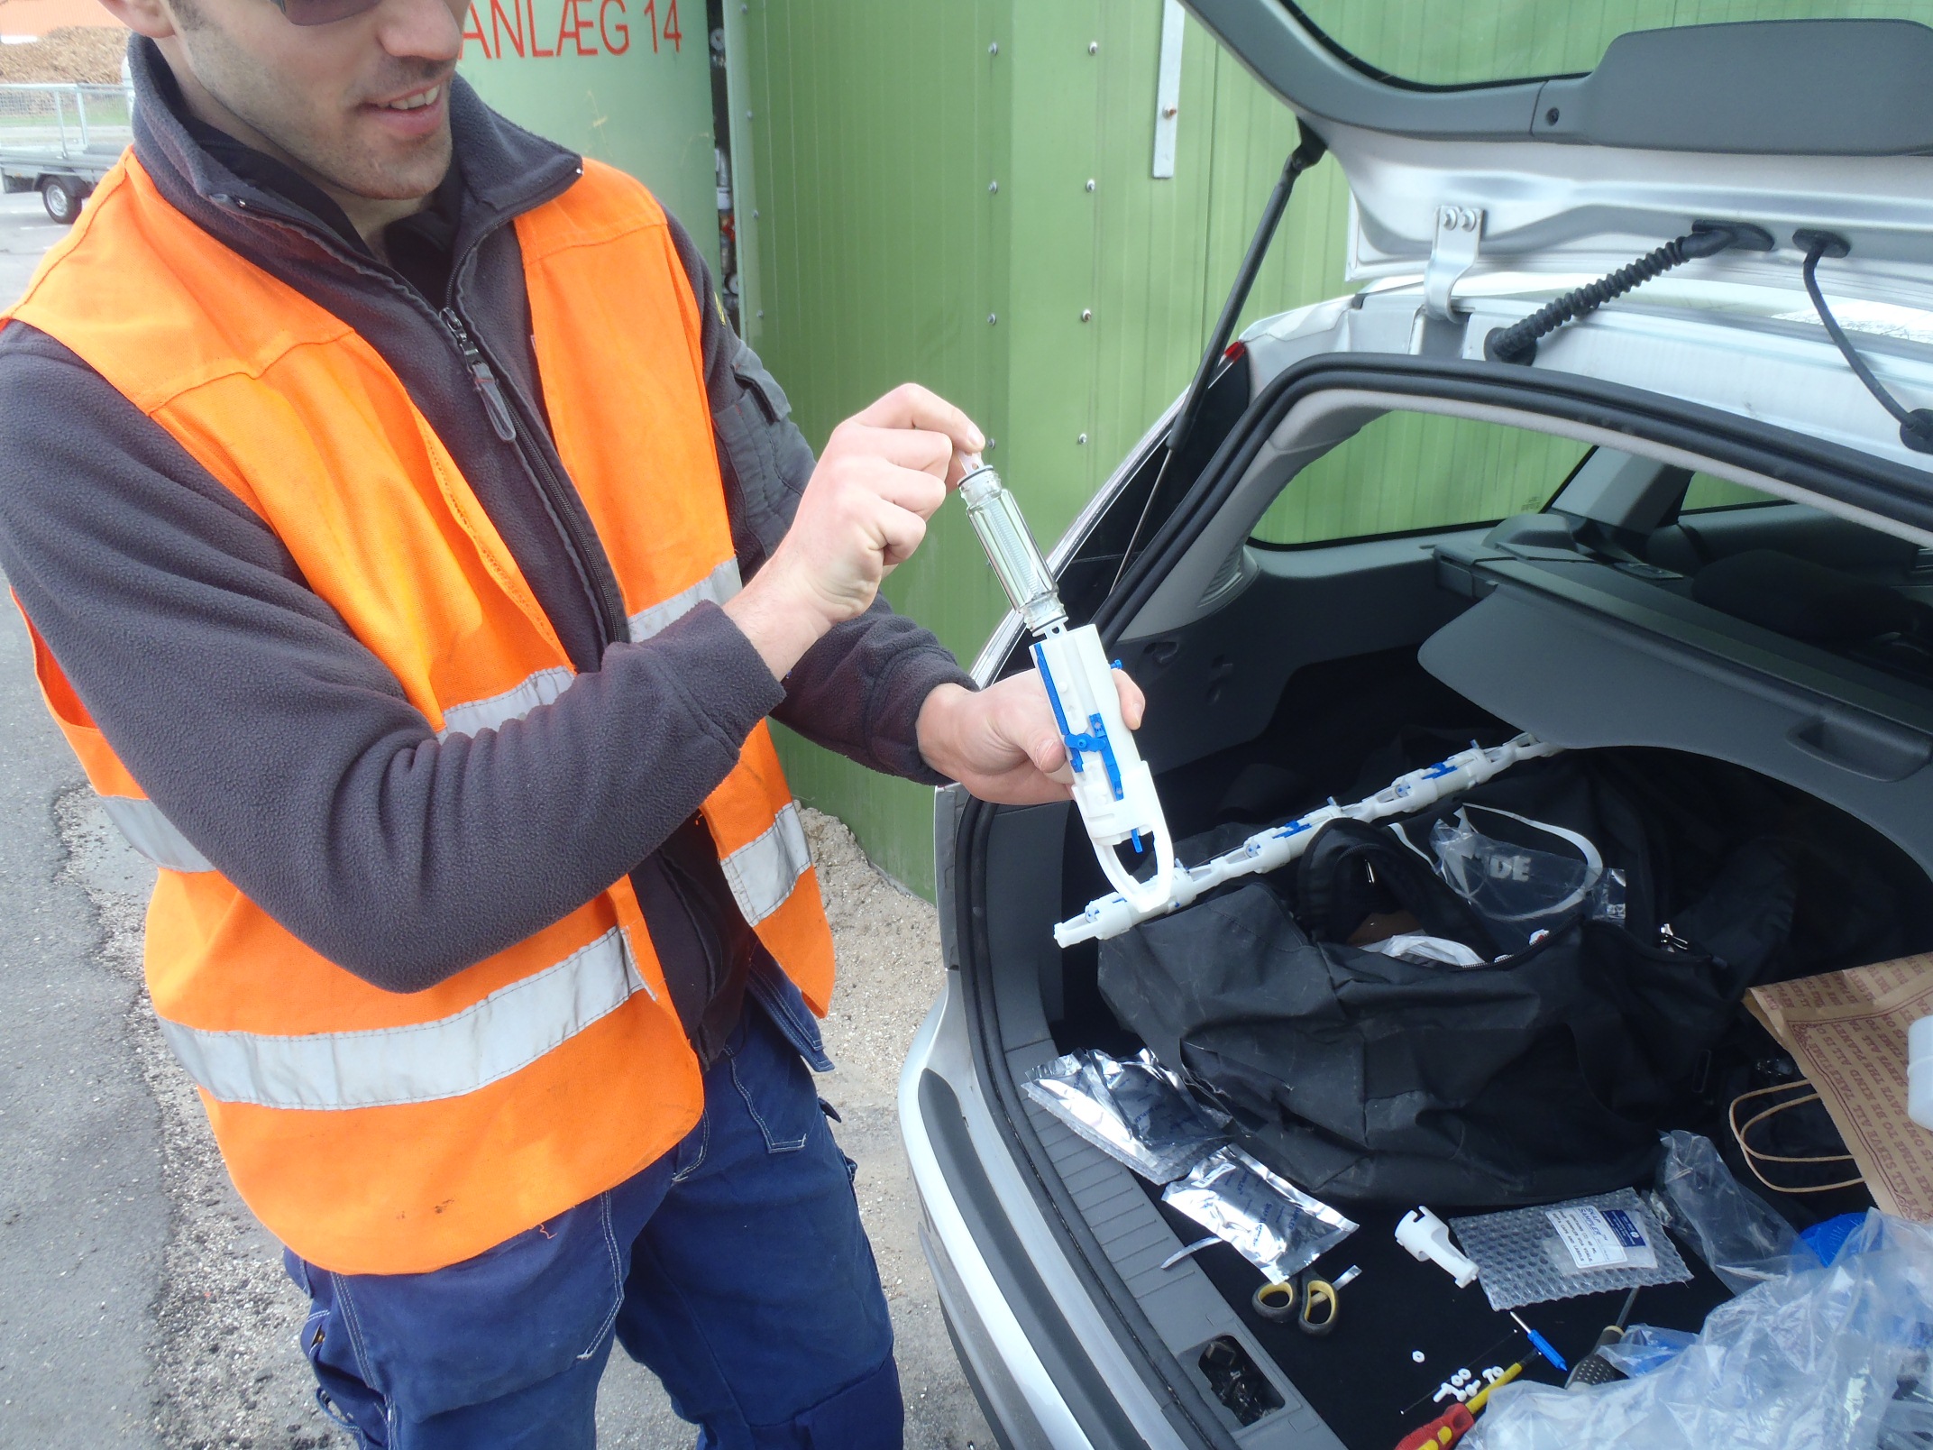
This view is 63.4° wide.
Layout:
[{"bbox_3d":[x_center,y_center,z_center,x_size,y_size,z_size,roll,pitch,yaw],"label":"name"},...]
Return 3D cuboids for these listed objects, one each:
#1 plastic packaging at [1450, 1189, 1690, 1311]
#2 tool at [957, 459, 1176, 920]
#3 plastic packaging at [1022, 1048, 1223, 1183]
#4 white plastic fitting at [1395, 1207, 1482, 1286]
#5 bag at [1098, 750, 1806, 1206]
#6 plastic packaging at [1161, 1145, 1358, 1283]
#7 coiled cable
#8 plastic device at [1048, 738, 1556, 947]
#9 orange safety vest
[{"bbox_3d":[0.574,0.498,1.484,0.205,0.020,0.130,-4,21,-9],"label":"plastic packaging"},{"bbox_3d":[0.057,-0.024,0.945,0.050,0.288,0.050,-21,3,17],"label":"tool"},{"bbox_3d":[0.169,0.411,1.658,0.120,0.040,0.190,-18,27,-39],"label":"plastic packaging"},{"bbox_3d":[0.444,0.491,1.470,0.046,0.046,0.100,-9,23,-22],"label":"white plastic fitting"},{"bbox_3d":[0.535,0.260,1.740,0.620,0.280,0.400,-8,22,-19],"label":"bag"},{"bbox_3d":[0.286,0.480,1.532,0.120,0.022,0.163,-18,27,-39],"label":"plastic packaging"},{"bbox_3d":[0.560,-0.374,1.363,0.050,0.050,0.248,-14,-4,-32],"label":"coiled cable"},{"bbox_3d":[0.475,0.111,1.959,0.811,0.055,0.055,-19,26,-16],"label":"plastic device"},{"bbox_3d":[-0.308,-0.047,1.072,0.340,0.660,0.470,12,24,30],"label":"orange safety vest"}]

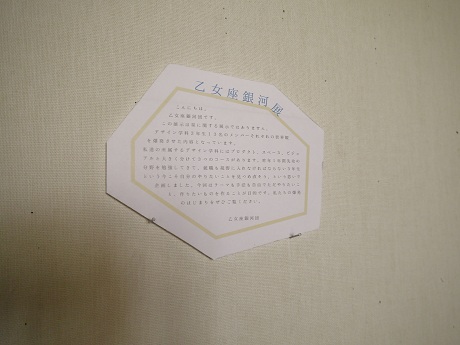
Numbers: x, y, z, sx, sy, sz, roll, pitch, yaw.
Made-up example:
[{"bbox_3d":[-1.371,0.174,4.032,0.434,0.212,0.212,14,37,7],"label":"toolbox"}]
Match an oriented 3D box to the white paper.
[{"bbox_3d":[-0.003,-0.012,0.427,0.265,0.218,0.006,0,-5,-20],"label":"white paper"}]

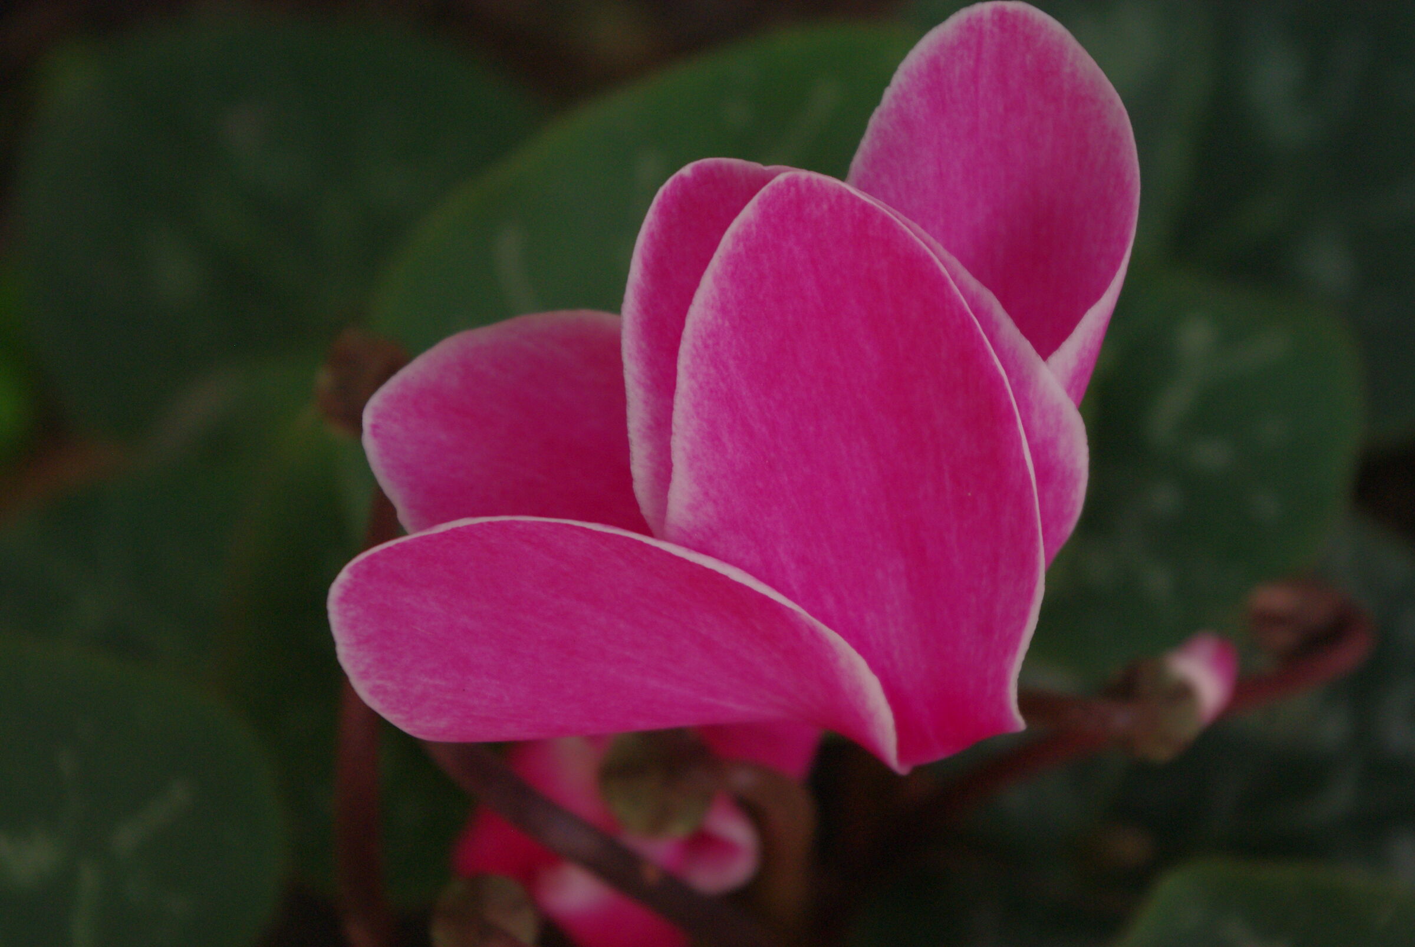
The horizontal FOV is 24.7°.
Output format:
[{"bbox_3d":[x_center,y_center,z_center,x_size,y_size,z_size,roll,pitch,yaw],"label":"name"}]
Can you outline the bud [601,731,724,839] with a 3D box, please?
[{"bbox_3d":[-0.005,0.032,0.335,0.011,0.011,0.011,0,33,0],"label":"bud"}]

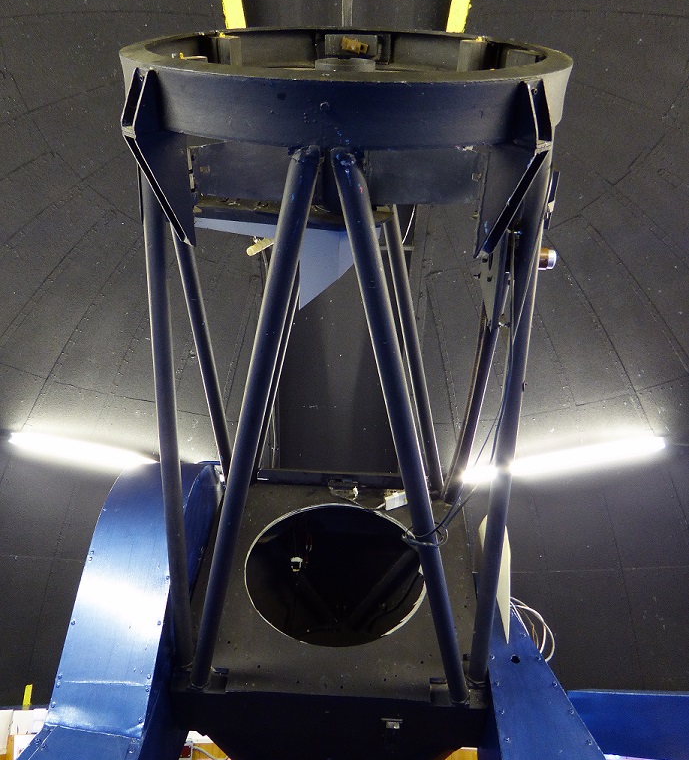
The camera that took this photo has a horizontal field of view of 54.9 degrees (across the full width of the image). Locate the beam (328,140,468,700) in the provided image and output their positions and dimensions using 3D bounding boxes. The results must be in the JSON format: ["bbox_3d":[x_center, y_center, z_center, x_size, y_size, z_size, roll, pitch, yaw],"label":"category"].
[{"bbox_3d":[0.168,0.271,1.498,0.049,0.049,1.563,-12,-59,4],"label":"beam"}]

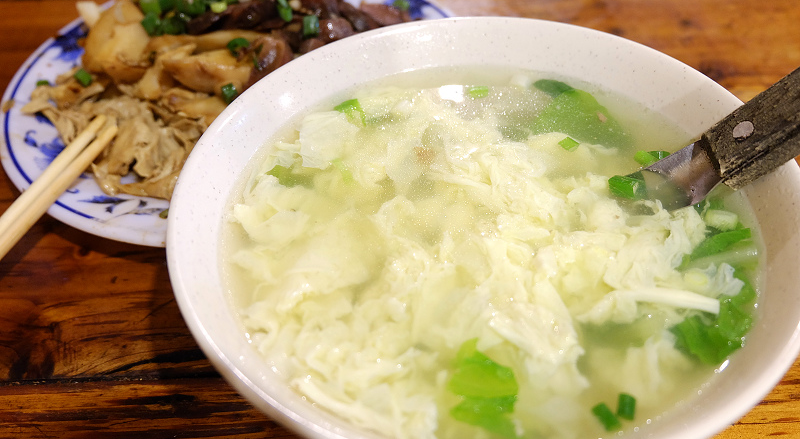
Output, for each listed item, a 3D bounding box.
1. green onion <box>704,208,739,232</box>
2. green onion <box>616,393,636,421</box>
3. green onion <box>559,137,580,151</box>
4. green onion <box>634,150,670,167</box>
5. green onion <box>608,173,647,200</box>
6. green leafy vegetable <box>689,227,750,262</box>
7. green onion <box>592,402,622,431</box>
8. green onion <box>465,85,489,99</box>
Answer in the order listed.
[{"bbox_3d":[0.104,0.000,0.216,0.009,0.005,0.005,10,47,13],"label":"green onion"},{"bbox_3d":[0.058,0.048,0.172,0.004,0.004,0.006,11,48,14],"label":"green onion"},{"bbox_3d":[0.062,-0.027,0.245,0.005,0.003,0.004,-30,51,-23],"label":"green onion"},{"bbox_3d":[0.090,-0.022,0.238,0.011,0.005,0.005,4,46,8],"label":"green onion"},{"bbox_3d":[0.078,-0.011,0.228,0.011,0.005,0.007,10,47,13],"label":"green onion"},{"bbox_3d":[0.101,0.008,0.210,0.020,0.004,0.005,-20,48,-15],"label":"green leafy vegetable"},{"bbox_3d":[0.053,0.051,0.170,0.004,0.004,0.006,-21,48,-16],"label":"green onion"},{"bbox_3d":[0.032,-0.052,0.271,0.008,0.004,0.004,-2,46,2],"label":"green onion"}]

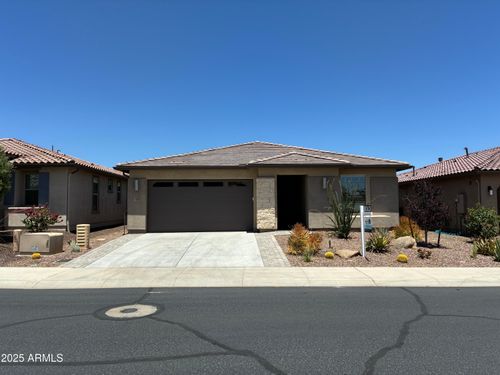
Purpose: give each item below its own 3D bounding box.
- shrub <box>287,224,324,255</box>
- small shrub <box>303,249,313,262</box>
[{"bbox_3d":[1.890,1.738,12.829,1.120,1.000,1.050,0,-3,0],"label":"shrub"},{"bbox_3d":[1.769,2.075,11.560,0.310,0.420,0.310,0,-3,0],"label":"small shrub"}]

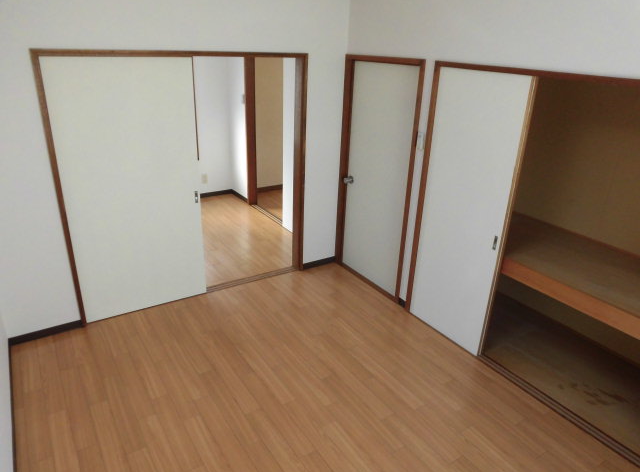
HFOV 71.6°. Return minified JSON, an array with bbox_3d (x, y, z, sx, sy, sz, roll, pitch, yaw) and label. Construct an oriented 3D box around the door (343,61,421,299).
[{"bbox_3d":[0.462,-0.439,3.579,0.040,1.776,0.744,-13,27,-31],"label":"door"}]

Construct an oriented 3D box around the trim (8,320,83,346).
[{"bbox_3d":[-1.849,0.651,3.008,0.430,0.061,0.015,-13,27,-31],"label":"trim"}]

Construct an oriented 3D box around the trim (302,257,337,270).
[{"bbox_3d":[-0.007,0.255,4.110,0.346,0.061,0.015,-13,27,-31],"label":"trim"}]

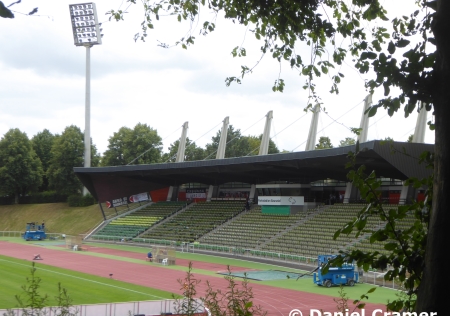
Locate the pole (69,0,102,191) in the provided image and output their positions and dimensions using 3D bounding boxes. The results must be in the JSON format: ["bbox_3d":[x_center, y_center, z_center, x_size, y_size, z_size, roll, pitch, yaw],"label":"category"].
[{"bbox_3d":[-28.716,-11.963,175.657,5.700,40.710,3.600,-1,-3,19],"label":"pole"}]

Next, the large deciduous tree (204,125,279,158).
[{"bbox_3d":[3.824,1.221,190.116,16.860,17.100,13.000,0,-2,1],"label":"large deciduous tree"}]

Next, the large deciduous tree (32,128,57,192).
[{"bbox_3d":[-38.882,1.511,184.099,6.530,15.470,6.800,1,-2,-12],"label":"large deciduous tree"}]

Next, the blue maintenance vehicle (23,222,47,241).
[{"bbox_3d":[-33.323,12.911,147.766,3.800,3.000,1.850,2,-3,-36],"label":"blue maintenance vehicle"}]

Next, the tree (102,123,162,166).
[{"bbox_3d":[-19.930,0.953,182.120,12.920,16.810,12.000,0,-2,-6],"label":"tree"}]

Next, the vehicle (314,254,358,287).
[{"bbox_3d":[9.807,9.945,74.764,3.800,2.800,1.850,1,-3,-21],"label":"vehicle"}]

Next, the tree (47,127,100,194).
[{"bbox_3d":[-32.283,1.050,180.115,10.650,15.990,10.000,0,-2,-10],"label":"tree"}]

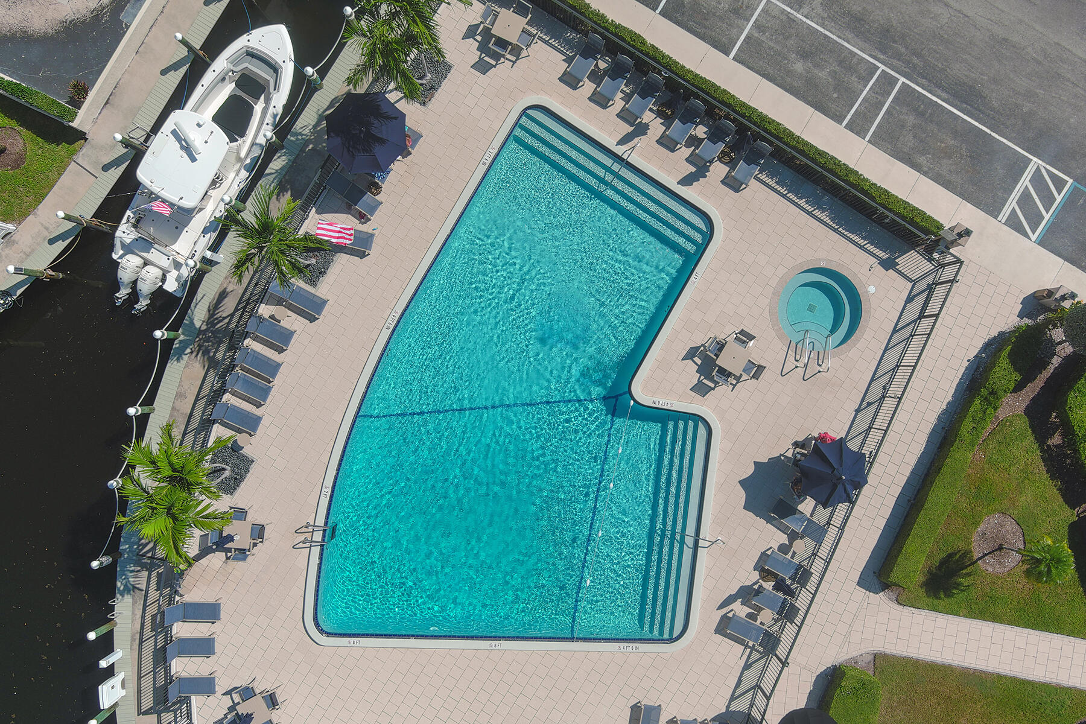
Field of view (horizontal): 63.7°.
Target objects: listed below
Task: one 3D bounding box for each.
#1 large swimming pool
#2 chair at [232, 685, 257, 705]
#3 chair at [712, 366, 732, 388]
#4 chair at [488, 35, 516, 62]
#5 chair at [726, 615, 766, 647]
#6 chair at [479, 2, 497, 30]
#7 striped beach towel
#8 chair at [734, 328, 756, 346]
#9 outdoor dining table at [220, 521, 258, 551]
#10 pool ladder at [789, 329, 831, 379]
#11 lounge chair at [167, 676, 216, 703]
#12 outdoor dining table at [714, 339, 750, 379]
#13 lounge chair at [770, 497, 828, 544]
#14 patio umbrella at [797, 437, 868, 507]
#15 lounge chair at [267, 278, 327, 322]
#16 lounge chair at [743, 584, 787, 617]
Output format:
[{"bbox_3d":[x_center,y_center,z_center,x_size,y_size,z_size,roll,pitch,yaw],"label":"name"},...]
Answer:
[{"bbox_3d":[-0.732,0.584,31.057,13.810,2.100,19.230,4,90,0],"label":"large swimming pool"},{"bbox_3d":[-9.698,10.908,28.806,0.600,0.880,0.640,-26,90,-1],"label":"chair"},{"bbox_3d":[6.000,0.411,29.000,0.600,0.880,0.640,30,89,0],"label":"chair"},{"bbox_3d":[-1.372,-10.627,29.560,0.600,0.890,0.650,25,89,1],"label":"chair"},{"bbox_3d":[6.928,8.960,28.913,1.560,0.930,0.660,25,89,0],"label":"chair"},{"bbox_3d":[-1.680,-11.588,29.579,0.650,0.890,0.600,25,89,1],"label":"chair"},{"bbox_3d":[-6.901,-4.285,28.948,1.220,0.120,0.650,14,89,0],"label":"striped beach towel"},{"bbox_3d":[6.704,-0.677,29.539,0.580,0.880,0.640,31,90,0],"label":"chair"},{"bbox_3d":[-9.997,5.666,28.926,0.910,0.720,0.910,3,90,0],"label":"outdoor dining table"},{"bbox_3d":[9.165,-0.318,29.354,0.840,0.870,1.240,13,89,0],"label":"pool ladder"},{"bbox_3d":[-11.475,10.691,28.701,1.380,1.070,0.660,0,90,0],"label":"lounge chair"},{"bbox_3d":[6.396,-0.131,29.624,0.920,0.720,0.920,31,90,0],"label":"outdoor dining table"},{"bbox_3d":[8.539,5.266,29.183,1.710,1.000,0.670,33,89,1],"label":"lounge chair"},{"bbox_3d":[9.346,3.568,28.706,2.330,2.600,2.330,0,90,0],"label":"patio umbrella"},{"bbox_3d":[-8.117,-2.194,29.344,1.700,1.050,0.670,28,89,1],"label":"lounge chair"},{"bbox_3d":[7.737,8.041,29.059,1.321,1.150,0.670,27,89,1],"label":"lounge chair"}]

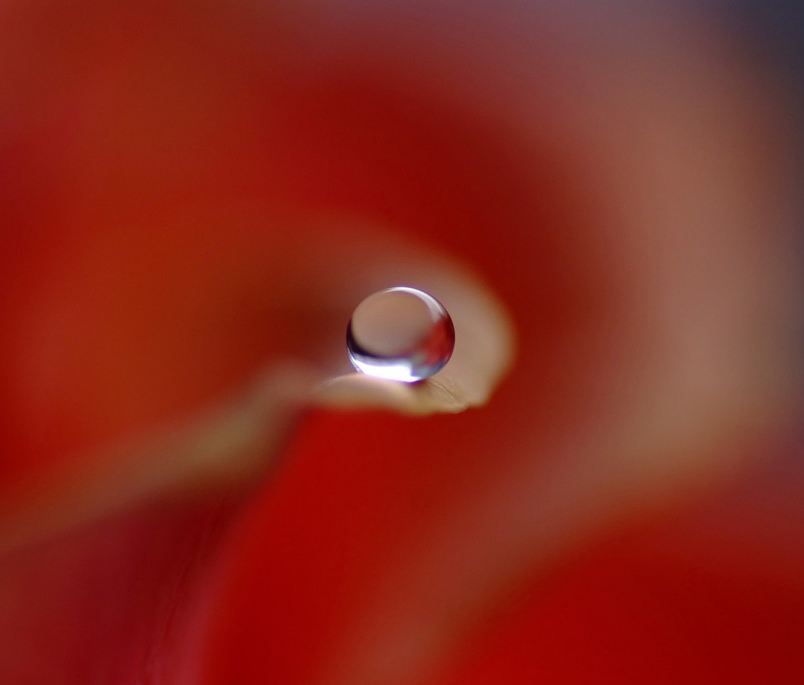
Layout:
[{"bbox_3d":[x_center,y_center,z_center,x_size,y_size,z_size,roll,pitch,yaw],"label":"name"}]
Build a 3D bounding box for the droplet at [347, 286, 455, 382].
[{"bbox_3d":[0.000,0.000,0.110,0.003,0.003,0.003,0,11,0],"label":"droplet"}]

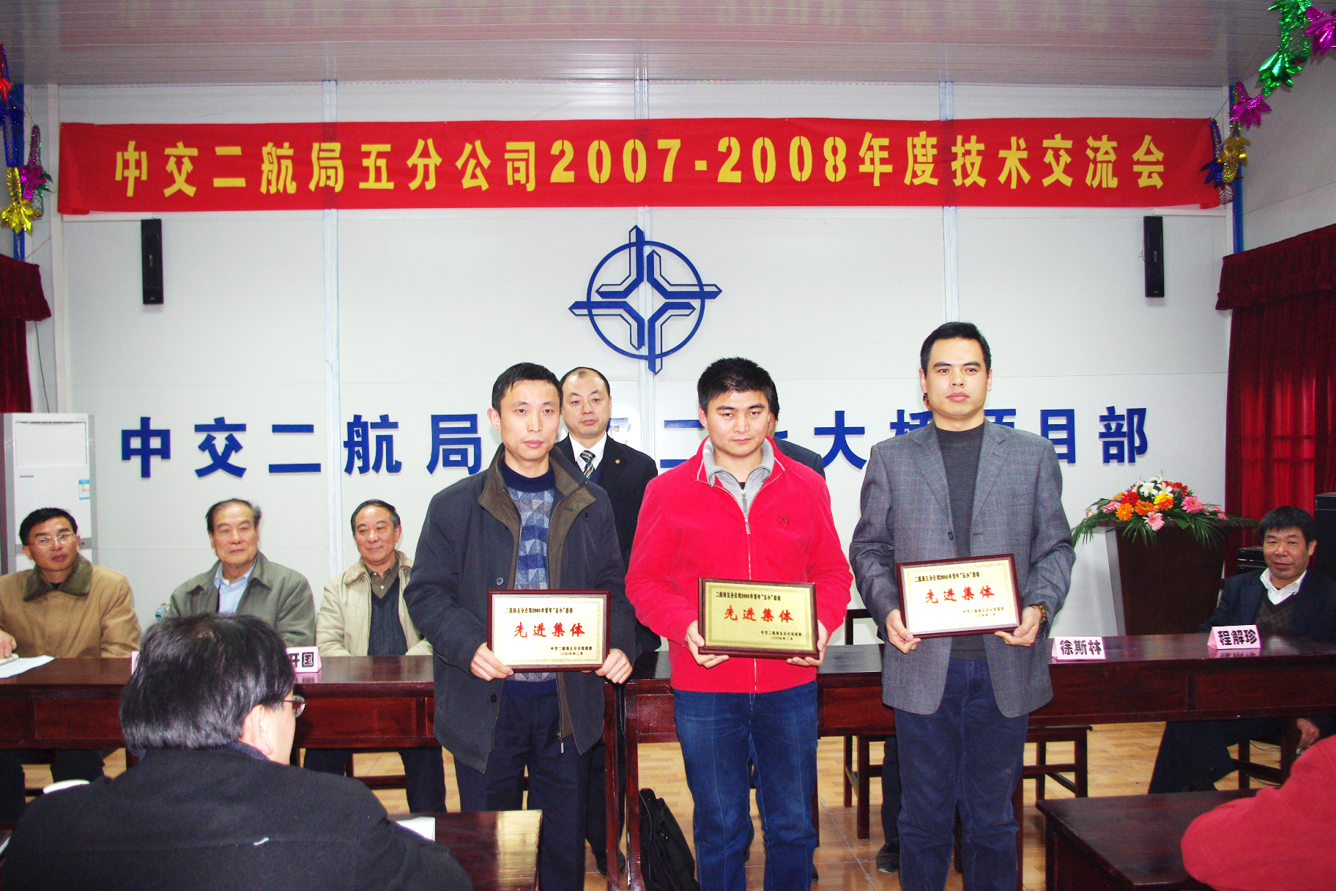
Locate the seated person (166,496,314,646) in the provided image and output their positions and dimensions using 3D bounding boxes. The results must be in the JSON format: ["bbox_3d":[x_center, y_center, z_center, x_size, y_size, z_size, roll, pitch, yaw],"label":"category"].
[{"bbox_3d":[-1.536,0.851,3.610,0.560,1.292,0.740,-1,1,-6],"label":"seated person"}]

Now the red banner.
[{"bbox_3d":[-0.076,-1.632,5.836,6.727,0.520,0.050,-1,1,-3],"label":"red banner"}]

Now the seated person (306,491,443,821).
[{"bbox_3d":[-1.043,0.848,3.620,0.510,1.283,0.740,-1,1,-9],"label":"seated person"}]

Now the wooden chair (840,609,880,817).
[{"bbox_3d":[0.894,1.064,3.921,0.430,0.785,0.430,-1,1,-3],"label":"wooden chair"}]

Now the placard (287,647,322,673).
[{"bbox_3d":[-1.205,0.697,3.249,0.152,0.068,0.060,-1,1,-5],"label":"placard"}]

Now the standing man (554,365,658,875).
[{"bbox_3d":[-0.293,0.599,3.583,0.520,1.758,0.340,-1,1,-3],"label":"standing man"}]

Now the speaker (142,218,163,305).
[{"bbox_3d":[-2.900,-1.033,5.638,0.111,0.479,0.095,-1,1,-7],"label":"speaker"}]

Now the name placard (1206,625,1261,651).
[{"bbox_3d":[1.912,0.648,3.387,0.152,0.068,0.060,-1,1,2],"label":"name placard"}]

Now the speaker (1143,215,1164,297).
[{"bbox_3d":[2.880,-1.116,5.933,0.108,0.479,0.095,-1,1,2],"label":"speaker"}]

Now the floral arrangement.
[{"bbox_3d":[2.623,0.351,5.300,0.918,0.353,0.450,-1,1,-3],"label":"floral arrangement"}]

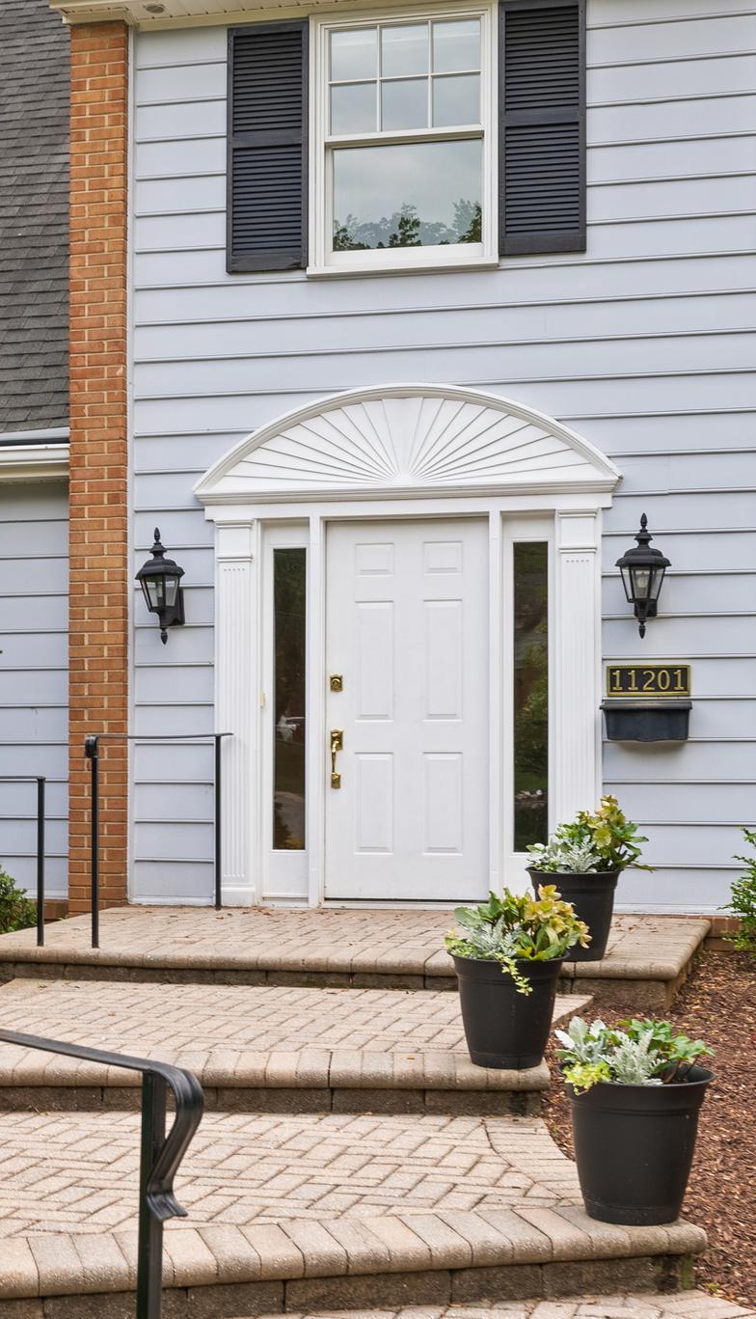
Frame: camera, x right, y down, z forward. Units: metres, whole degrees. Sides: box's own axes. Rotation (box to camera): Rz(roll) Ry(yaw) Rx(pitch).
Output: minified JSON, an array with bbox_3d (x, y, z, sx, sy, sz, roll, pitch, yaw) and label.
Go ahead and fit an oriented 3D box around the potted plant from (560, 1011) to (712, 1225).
[{"bbox_3d":[0.652,1.149,4.720,0.420,0.500,0.410,-1,-2,13],"label":"potted plant"}]

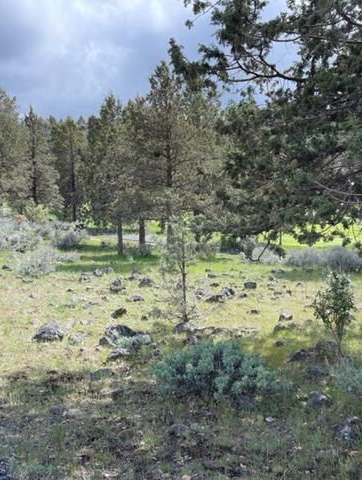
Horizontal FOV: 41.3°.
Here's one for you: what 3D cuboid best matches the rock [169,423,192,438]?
[{"bbox_3d":[-0.011,1.363,3.441,0.172,0.085,0.137,0,3,0],"label":"rock"}]

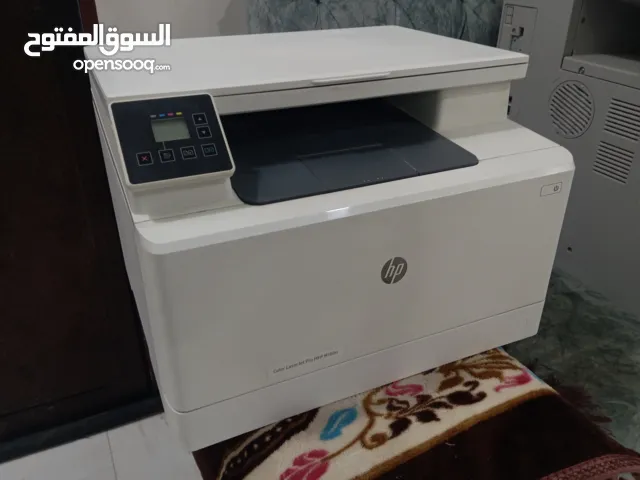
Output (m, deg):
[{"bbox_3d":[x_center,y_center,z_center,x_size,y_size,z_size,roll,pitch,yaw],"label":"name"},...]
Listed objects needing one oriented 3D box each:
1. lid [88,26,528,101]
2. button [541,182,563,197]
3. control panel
[{"bbox_3d":[-0.024,-0.203,0.570,0.418,0.009,0.254,-13,32,-21],"label":"lid"},{"bbox_3d":[0.226,-0.050,0.507,0.025,0.012,0.004,-13,32,-21],"label":"button"},{"bbox_3d":[-0.113,-0.077,0.399,0.079,0.010,0.072,-12,71,-21],"label":"control panel"}]

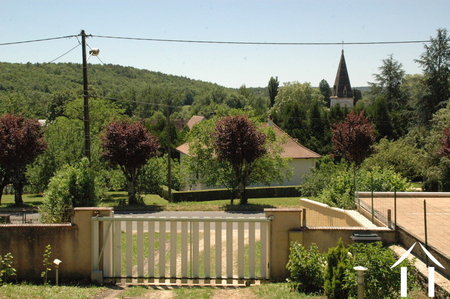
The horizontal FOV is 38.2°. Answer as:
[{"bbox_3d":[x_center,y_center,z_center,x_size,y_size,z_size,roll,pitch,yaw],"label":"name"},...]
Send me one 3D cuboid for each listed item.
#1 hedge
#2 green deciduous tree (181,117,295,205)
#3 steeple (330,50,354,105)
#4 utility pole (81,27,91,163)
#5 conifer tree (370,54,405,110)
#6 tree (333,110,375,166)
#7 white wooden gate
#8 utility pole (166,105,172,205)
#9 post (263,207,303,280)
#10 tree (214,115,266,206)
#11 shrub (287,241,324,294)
[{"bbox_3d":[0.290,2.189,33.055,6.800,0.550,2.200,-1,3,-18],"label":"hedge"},{"bbox_3d":[0.597,0.430,31.000,5.252,4.345,4.600,0,2,0],"label":"green deciduous tree"},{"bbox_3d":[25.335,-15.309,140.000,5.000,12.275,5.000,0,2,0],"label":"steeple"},{"bbox_3d":[-6.385,-1.455,30.000,0.260,8.093,0.260,-2,2,0],"label":"utility pole"},{"bbox_3d":[21.404,-6.415,85.000,5.600,12.044,5.600,0,2,0],"label":"conifer tree"},{"bbox_3d":[5.997,0.327,30.300,1.960,4.340,2.000,0,2,0],"label":"tree"},{"bbox_3d":[-1.007,2.264,14.700,4.075,1.565,0.200,0,2,0],"label":"white wooden gate"},{"bbox_3d":[-2.647,0.119,31.000,0.170,4.824,0.170,-2,2,0],"label":"utility pole"},{"bbox_3d":[1.338,2.180,14.850,0.869,1.627,0.350,0,2,0],"label":"post"},{"bbox_3d":[0.677,0.467,30.300,2.520,4.200,2.400,0,2,0],"label":"tree"},{"bbox_3d":[1.723,2.515,13.900,0.813,1.050,0.800,0,2,0],"label":"shrub"}]

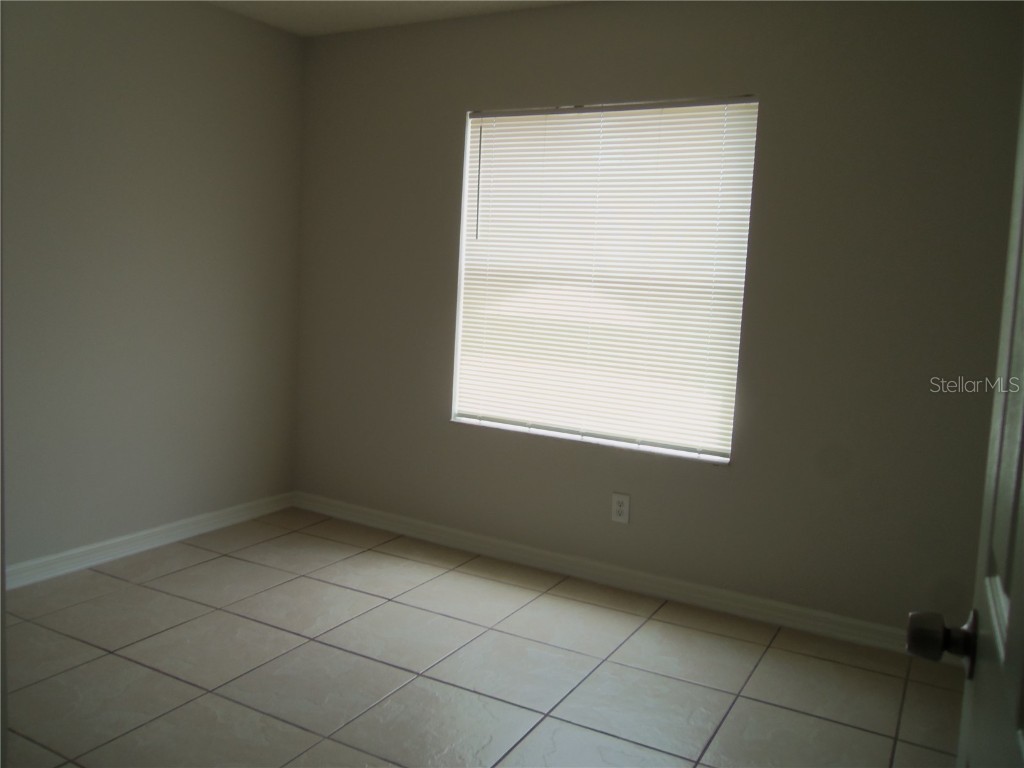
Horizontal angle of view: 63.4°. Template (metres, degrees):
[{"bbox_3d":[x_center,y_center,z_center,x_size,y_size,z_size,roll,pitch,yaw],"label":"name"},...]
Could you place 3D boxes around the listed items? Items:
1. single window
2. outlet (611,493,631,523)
[{"bbox_3d":[0.346,-0.463,3.579,1.312,1.429,0.100,7,7,28],"label":"single window"},{"bbox_3d":[0.465,0.535,3.553,0.074,0.118,0.015,7,7,28],"label":"outlet"}]

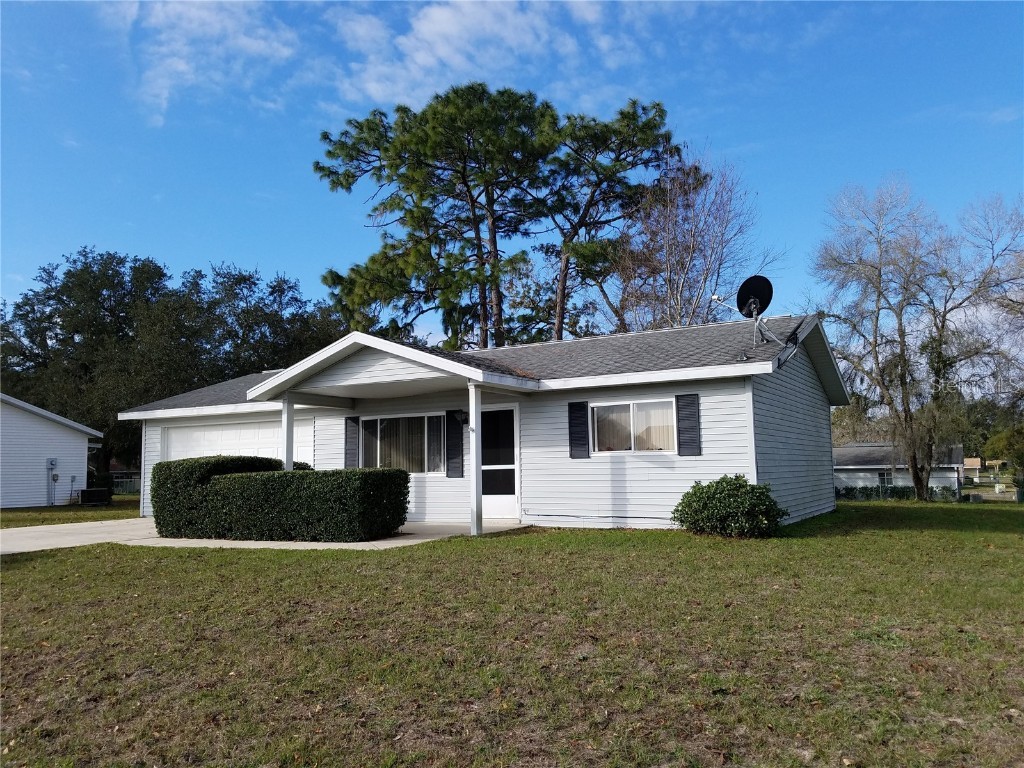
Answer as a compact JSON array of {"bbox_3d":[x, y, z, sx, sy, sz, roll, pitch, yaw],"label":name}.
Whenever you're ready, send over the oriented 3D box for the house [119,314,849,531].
[{"bbox_3d":[-1.380,1.058,17.796,15.821,3.892,9.831,-5,-7,31],"label":"house"}]

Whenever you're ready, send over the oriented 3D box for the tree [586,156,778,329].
[{"bbox_3d":[6.072,-2.215,27.880,6.600,12.400,6.400,-1,-6,0],"label":"tree"}]

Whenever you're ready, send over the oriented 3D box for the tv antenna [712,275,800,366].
[{"bbox_3d":[3.950,-1.190,12.780,0.850,1.220,1.000,4,-8,-38],"label":"tv antenna"}]

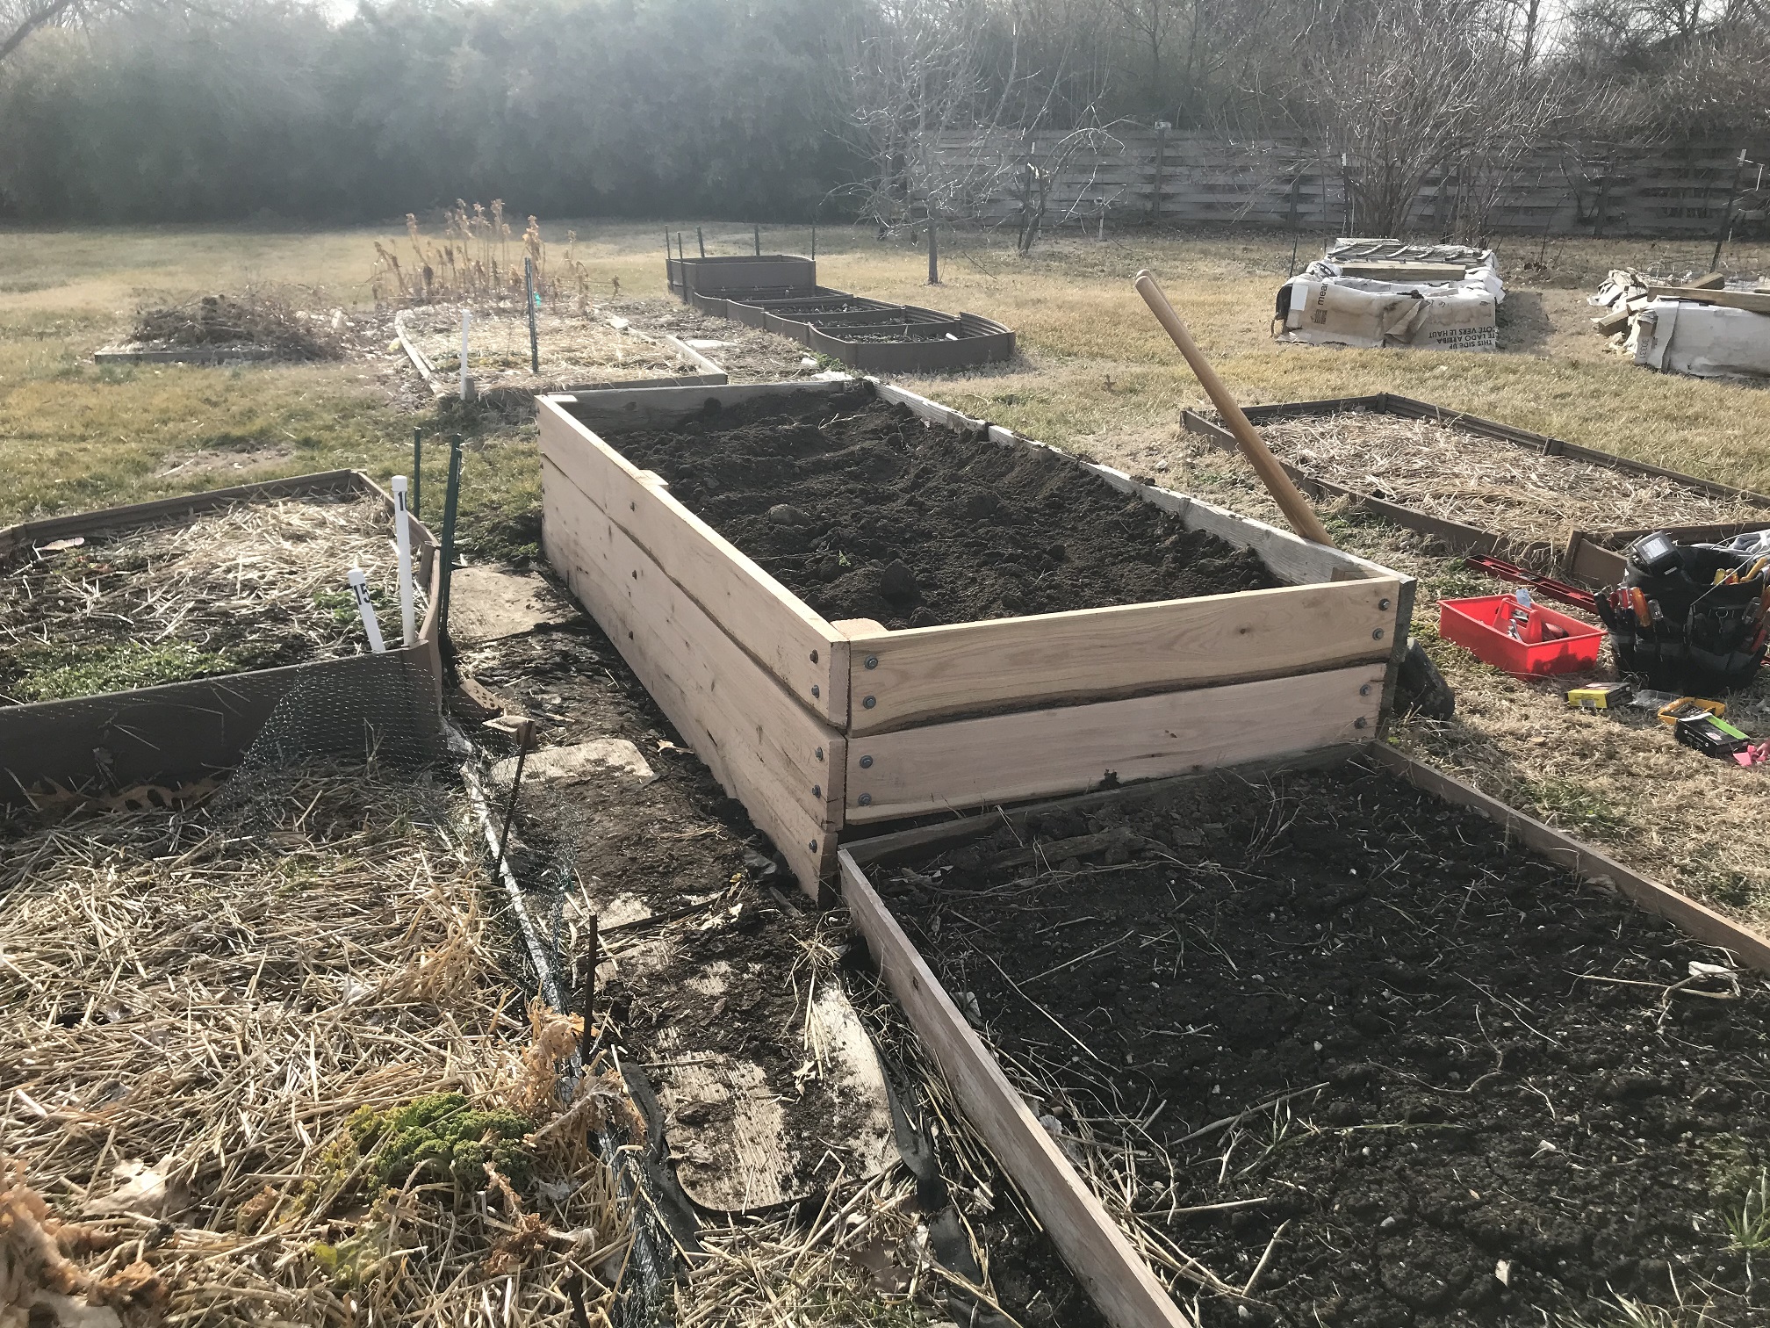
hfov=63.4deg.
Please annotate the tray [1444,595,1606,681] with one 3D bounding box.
[{"bbox_3d":[1.724,-0.095,3.891,0.249,0.130,0.361,-5,20,-19],"label":"tray"}]

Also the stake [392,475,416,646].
[{"bbox_3d":[-1.184,-0.221,3.532,0.036,0.490,0.036,18,24,36],"label":"stake"}]

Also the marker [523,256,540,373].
[{"bbox_3d":[-2.118,-2.076,8.595,0.036,0.710,0.036,0,19,-3],"label":"marker"}]

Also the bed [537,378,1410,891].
[{"bbox_3d":[-0.071,-0.333,4.300,1.363,0.550,3.070,-7,21,-22],"label":"bed"}]

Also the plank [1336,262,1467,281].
[{"bbox_3d":[3.706,-2.815,10.300,0.960,0.080,0.120,1,19,0],"label":"plank"}]

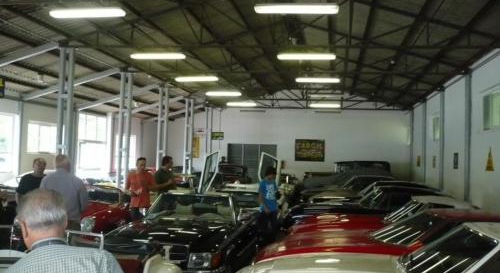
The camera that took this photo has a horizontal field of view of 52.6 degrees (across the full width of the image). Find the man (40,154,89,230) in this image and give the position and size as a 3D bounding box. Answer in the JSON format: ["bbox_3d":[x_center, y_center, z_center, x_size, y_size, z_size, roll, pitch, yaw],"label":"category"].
[{"bbox_3d":[-2.054,1.122,5.547,0.520,1.810,0.320,1,-3,9],"label":"man"}]

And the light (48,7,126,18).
[{"bbox_3d":[-3.198,-2.392,9.878,1.550,0.110,0.170,2,-3,10],"label":"light"}]

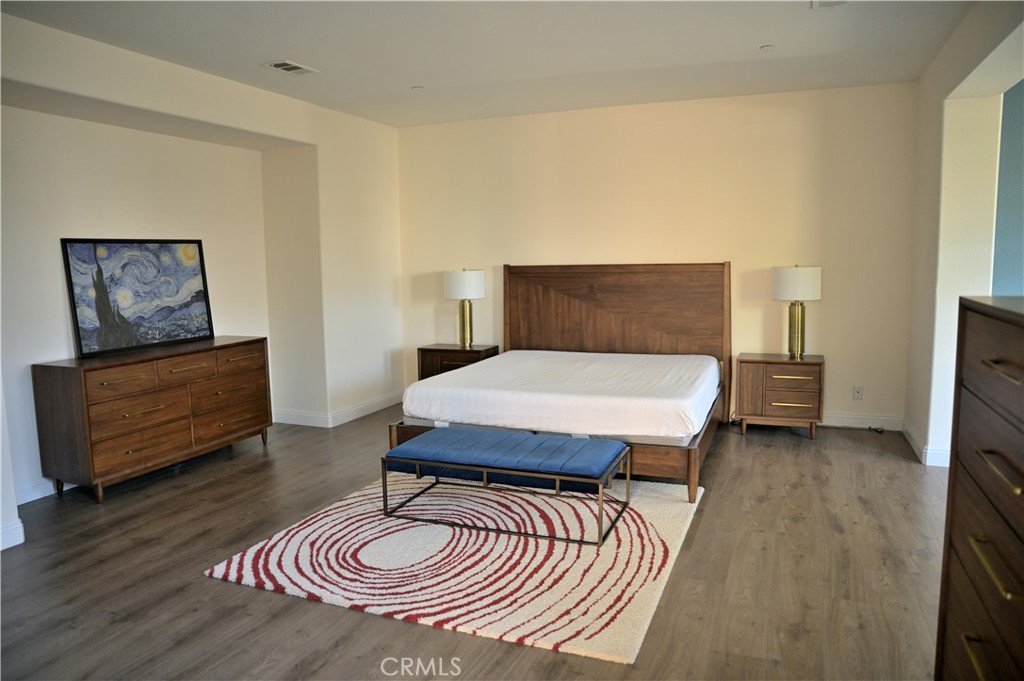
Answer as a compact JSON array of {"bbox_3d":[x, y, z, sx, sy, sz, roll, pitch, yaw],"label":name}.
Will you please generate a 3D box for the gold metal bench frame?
[{"bbox_3d":[-0.021,0.812,3.925,1.268,0.339,0.644,2,7,22],"label":"gold metal bench frame"}]

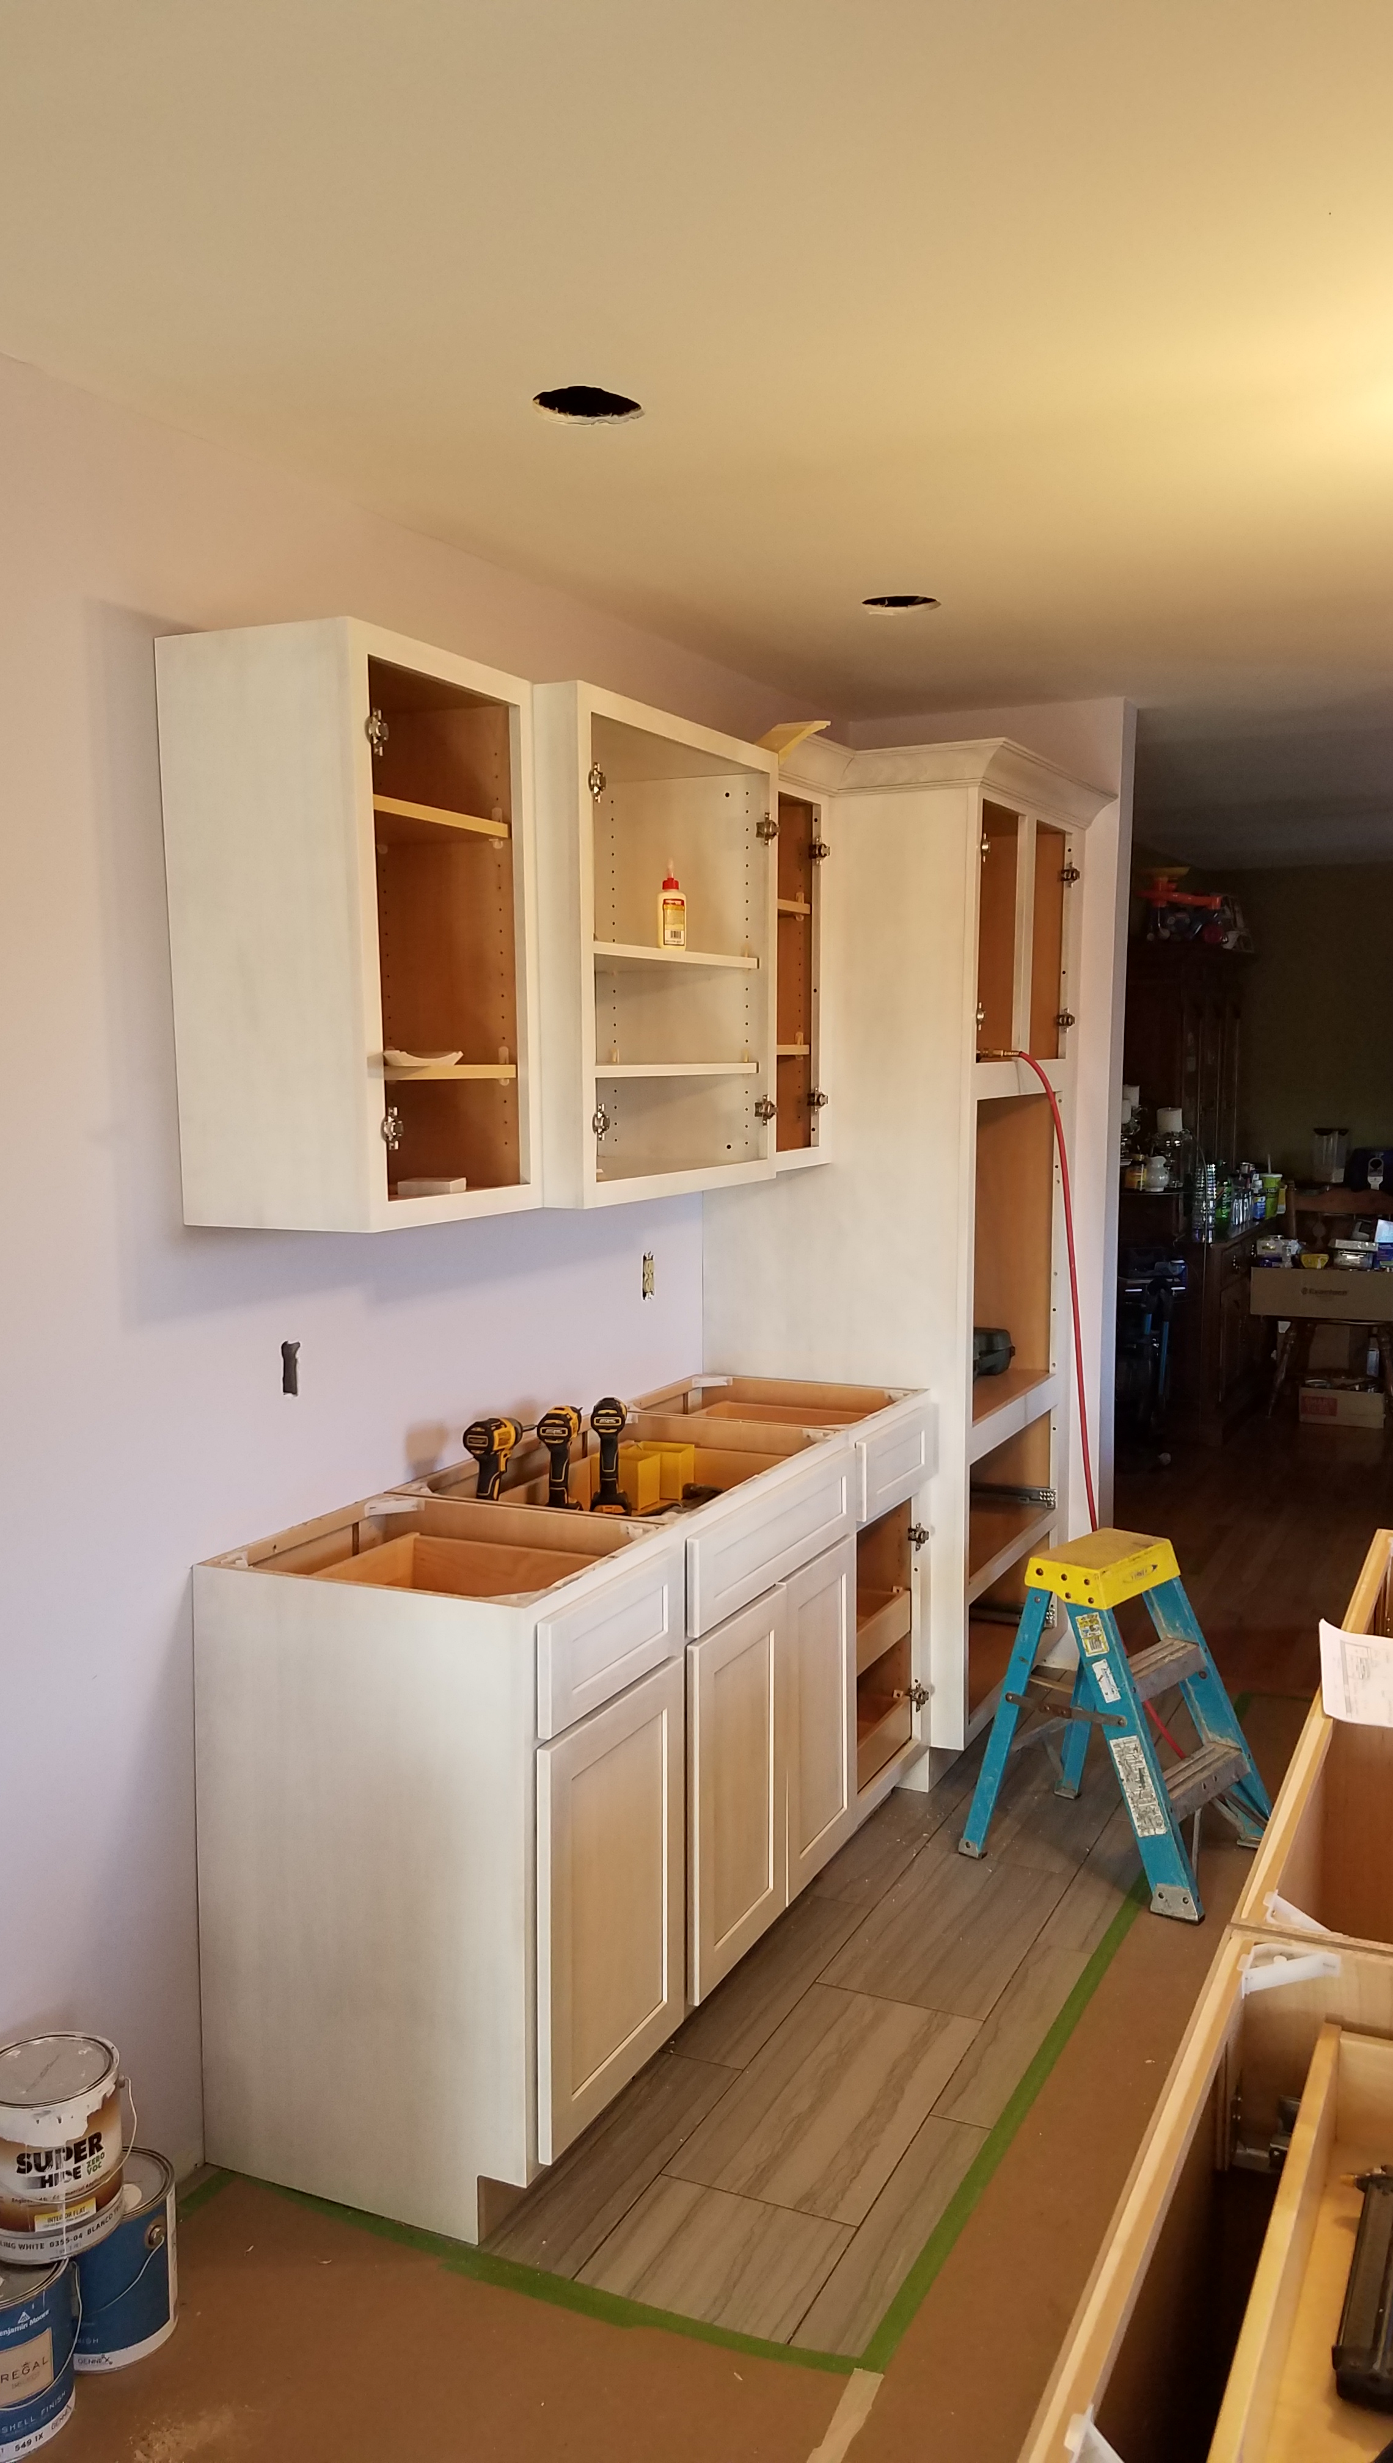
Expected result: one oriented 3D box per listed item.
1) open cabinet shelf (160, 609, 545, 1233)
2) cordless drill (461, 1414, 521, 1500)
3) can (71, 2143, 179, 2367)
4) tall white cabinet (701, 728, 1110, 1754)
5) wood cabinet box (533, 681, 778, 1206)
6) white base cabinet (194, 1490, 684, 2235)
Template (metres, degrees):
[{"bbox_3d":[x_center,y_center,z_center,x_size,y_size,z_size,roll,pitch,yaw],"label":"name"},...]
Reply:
[{"bbox_3d":[-0.469,-0.408,2.625,0.305,0.777,0.460,2,6,25],"label":"open cabinet shelf"},{"bbox_3d":[-0.336,0.403,3.033,0.070,0.195,0.150,3,6,31],"label":"cordless drill"},{"bbox_3d":[-0.729,1.272,2.294,0.170,0.191,0.170,0,5,0],"label":"can"},{"bbox_3d":[0.494,0.063,4.333,0.655,2.190,0.957,2,6,24],"label":"tall white cabinet"},{"bbox_3d":[-0.181,-0.460,3.159,0.380,0.775,0.757,2,6,25],"label":"wood cabinet box"},{"bbox_3d":[-0.352,0.886,2.701,0.546,0.876,0.465,2,6,25],"label":"white base cabinet"}]

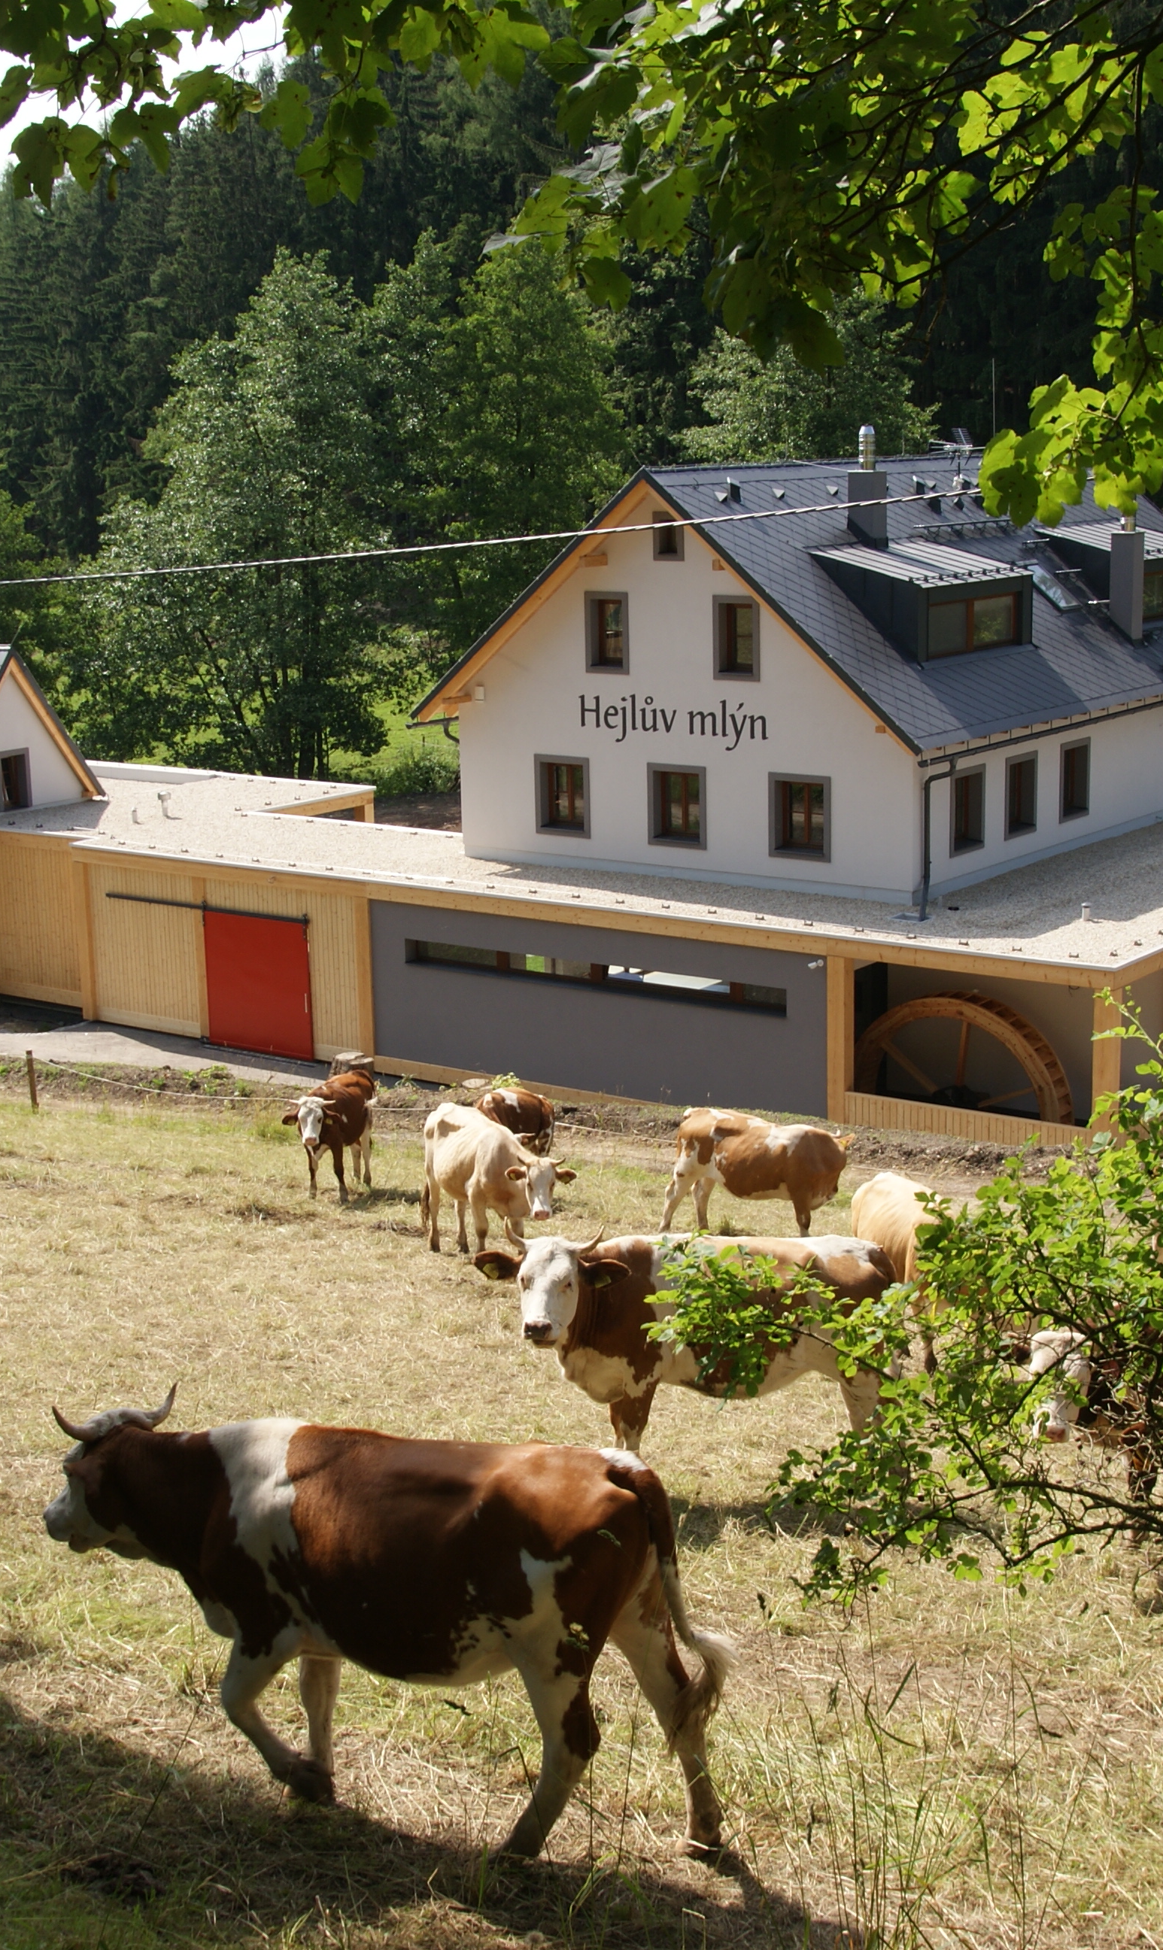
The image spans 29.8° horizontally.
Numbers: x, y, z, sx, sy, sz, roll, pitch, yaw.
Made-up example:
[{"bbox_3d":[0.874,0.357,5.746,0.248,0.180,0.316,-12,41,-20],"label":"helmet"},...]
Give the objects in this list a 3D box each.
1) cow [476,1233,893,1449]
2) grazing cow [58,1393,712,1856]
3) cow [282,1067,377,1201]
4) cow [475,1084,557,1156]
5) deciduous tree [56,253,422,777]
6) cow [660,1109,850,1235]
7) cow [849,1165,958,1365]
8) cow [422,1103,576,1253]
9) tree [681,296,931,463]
[{"bbox_3d":[0.649,2.242,12.350,2.250,1.450,0.700,0,11,-26],"label":"cow"},{"bbox_3d":[-0.723,2.197,7.680,2.420,1.430,0.700,5,14,19],"label":"grazing cow"},{"bbox_3d":[-2.848,1.783,25.000,0.650,1.400,2.200,2,6,14],"label":"cow"},{"bbox_3d":[-0.747,1.946,25.200,0.680,1.400,2.100,5,7,27],"label":"cow"},{"bbox_3d":[-11.031,-14.763,73.961,11.500,17.795,11.500,-2,13,0],"label":"deciduous tree"},{"bbox_3d":[1.935,2.213,24.000,2.100,1.400,0.650,2,12,-10],"label":"cow"},{"bbox_3d":[2.688,2.412,16.400,0.680,1.420,2.200,-7,10,-24],"label":"cow"},{"bbox_3d":[-0.741,1.982,19.500,0.720,1.420,2.200,-7,10,-24],"label":"cow"},{"bbox_3d":[8.051,-16.707,79.761,9.400,15.983,9.400,-2,13,0],"label":"tree"}]

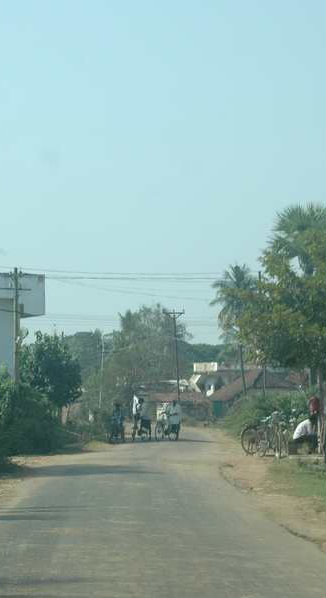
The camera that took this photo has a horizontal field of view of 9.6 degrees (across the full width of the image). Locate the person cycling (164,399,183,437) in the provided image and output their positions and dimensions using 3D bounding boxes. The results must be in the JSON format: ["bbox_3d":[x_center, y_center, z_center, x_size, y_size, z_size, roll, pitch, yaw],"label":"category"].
[{"bbox_3d":[0.395,4.795,77.000,0.600,1.630,0.600,-1,-3,25],"label":"person cycling"}]

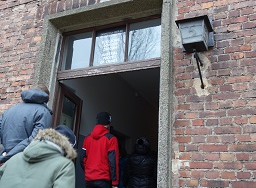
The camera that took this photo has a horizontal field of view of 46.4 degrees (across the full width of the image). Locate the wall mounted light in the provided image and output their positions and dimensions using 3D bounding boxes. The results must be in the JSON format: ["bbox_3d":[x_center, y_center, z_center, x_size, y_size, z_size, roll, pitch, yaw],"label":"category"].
[{"bbox_3d":[0.657,-0.371,2.840,0.290,0.530,0.541,-5,-21,23],"label":"wall mounted light"}]

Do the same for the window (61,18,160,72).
[{"bbox_3d":[-0.250,-0.653,4.034,1.560,0.609,0.080,-5,-21,23],"label":"window"}]

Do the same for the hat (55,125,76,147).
[{"bbox_3d":[-0.472,0.320,2.220,0.190,0.180,0.220,-2,-35,15],"label":"hat"}]

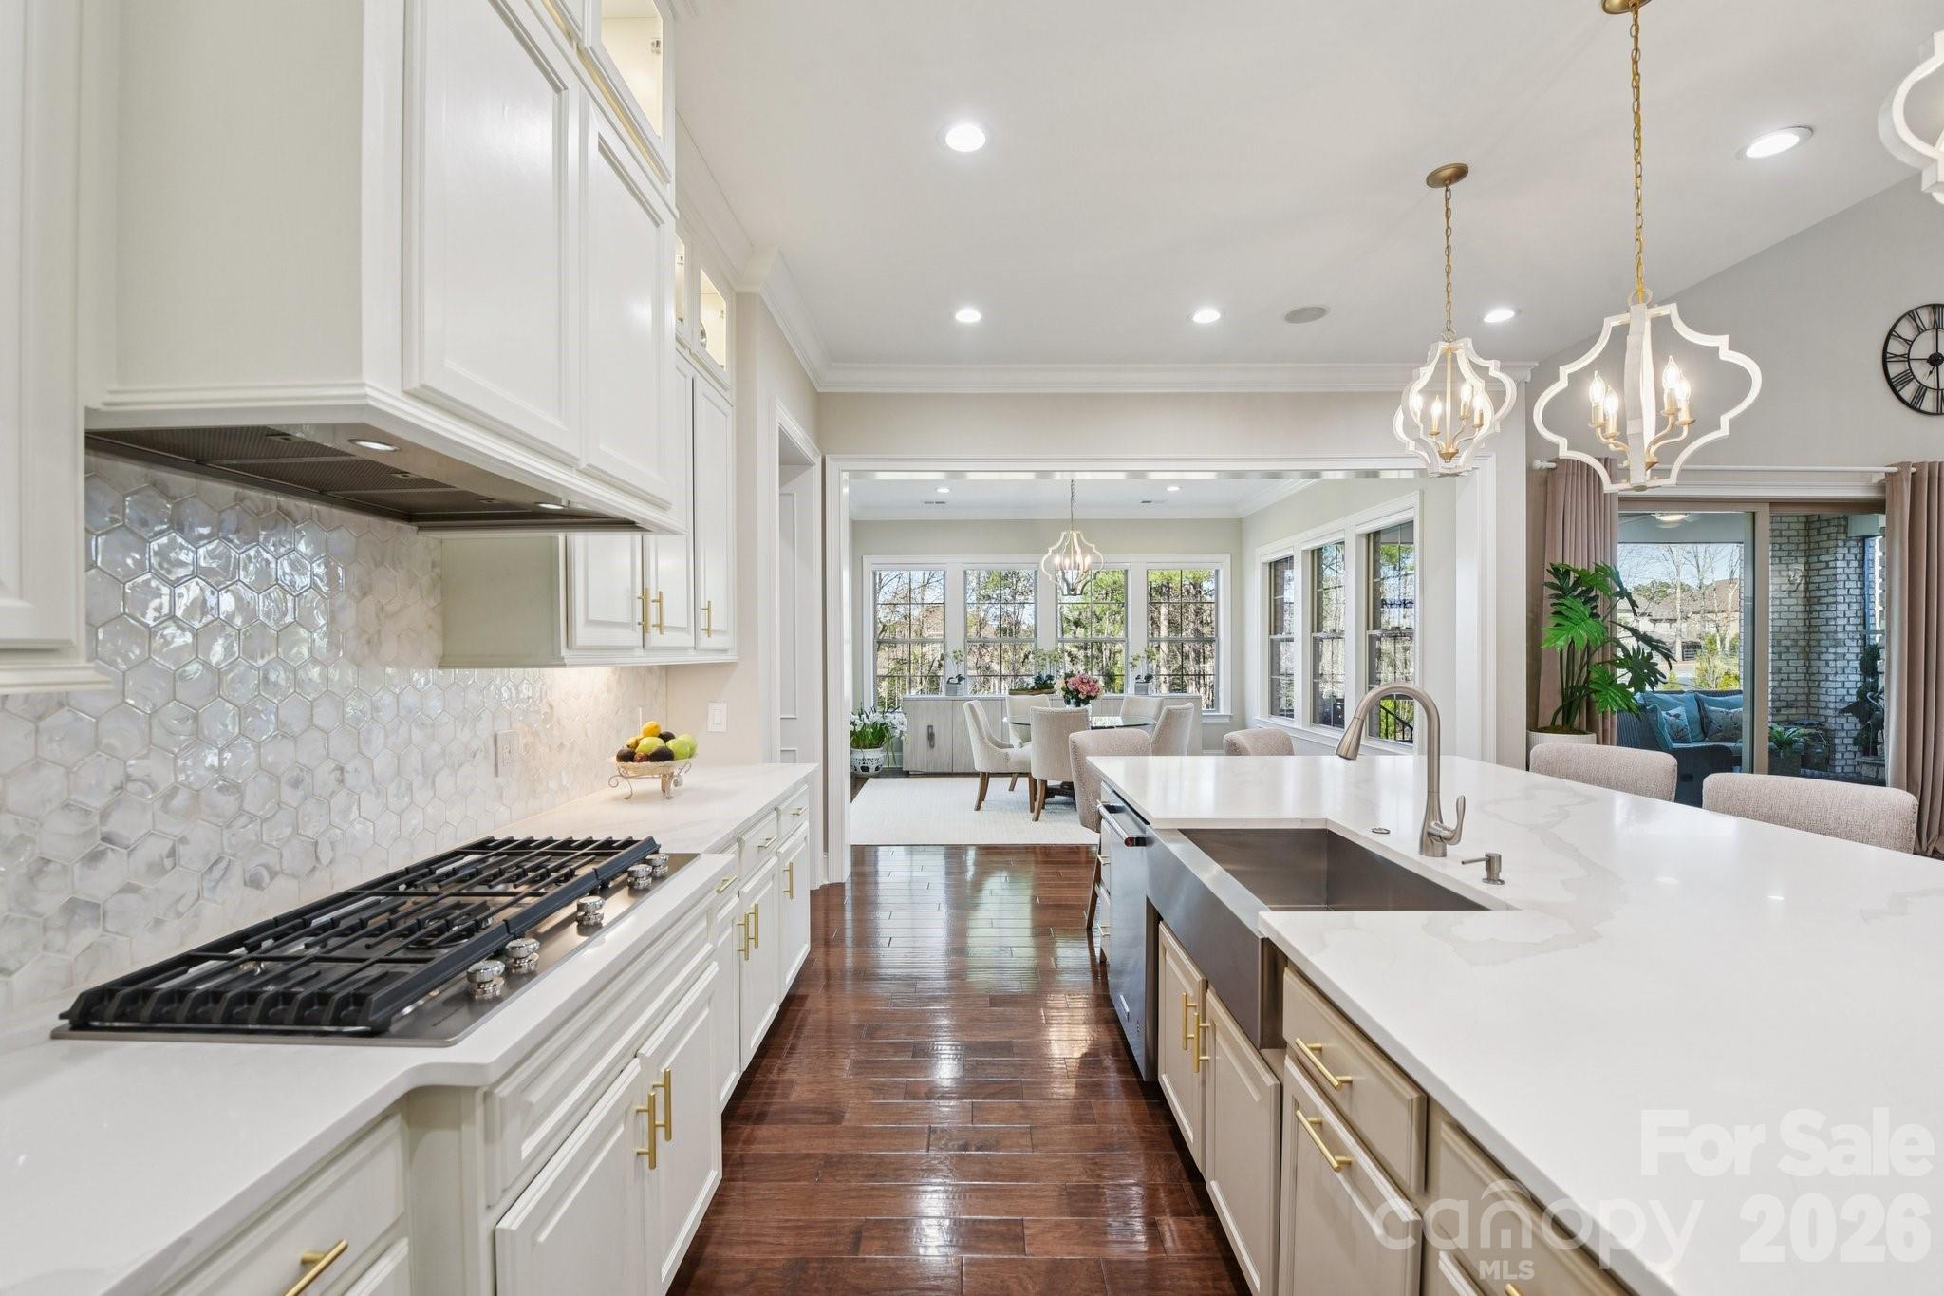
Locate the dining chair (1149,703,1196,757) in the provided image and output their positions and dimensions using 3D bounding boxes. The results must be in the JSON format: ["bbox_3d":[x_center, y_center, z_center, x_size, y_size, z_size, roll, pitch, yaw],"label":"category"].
[{"bbox_3d":[1.520,0.945,6.780,0.630,0.930,0.530,0,0,41],"label":"dining chair"}]

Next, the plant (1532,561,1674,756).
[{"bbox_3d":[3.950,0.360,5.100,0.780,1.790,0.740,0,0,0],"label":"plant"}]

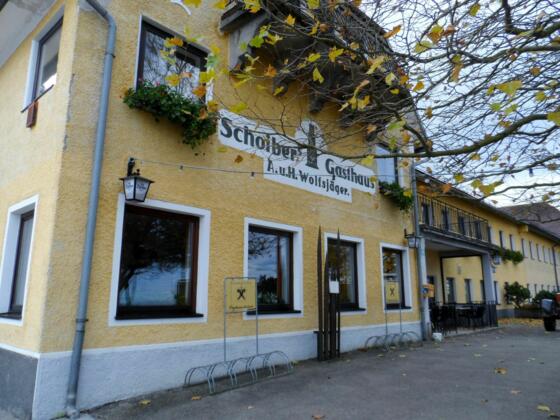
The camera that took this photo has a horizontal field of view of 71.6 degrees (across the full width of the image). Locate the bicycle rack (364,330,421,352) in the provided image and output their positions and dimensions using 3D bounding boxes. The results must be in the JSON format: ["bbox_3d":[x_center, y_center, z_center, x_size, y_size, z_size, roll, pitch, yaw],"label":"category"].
[{"bbox_3d":[2.862,3.232,9.615,0.594,0.329,1.770,-12,-18,43],"label":"bicycle rack"}]

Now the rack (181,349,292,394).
[{"bbox_3d":[-0.558,2.516,6.121,0.594,0.339,1.770,-12,-18,43],"label":"rack"}]

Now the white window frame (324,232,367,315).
[{"bbox_3d":[1.521,1.512,9.072,0.160,1.807,1.574,-12,-18,43],"label":"white window frame"}]

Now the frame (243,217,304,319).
[{"bbox_3d":[-0.120,1.142,7.450,0.160,1.807,1.574,-12,-18,43],"label":"frame"}]

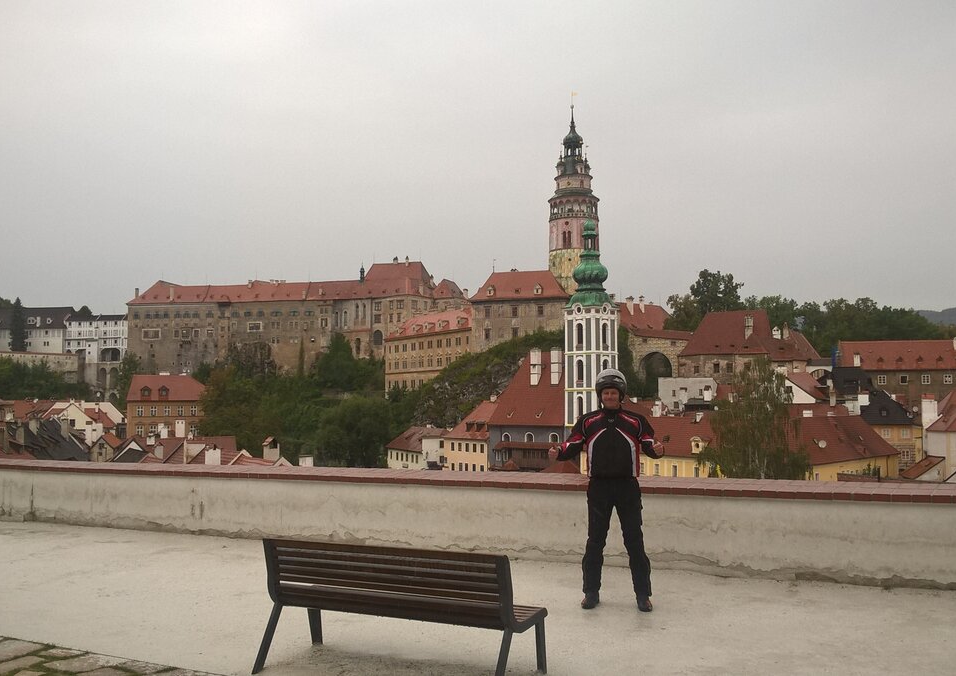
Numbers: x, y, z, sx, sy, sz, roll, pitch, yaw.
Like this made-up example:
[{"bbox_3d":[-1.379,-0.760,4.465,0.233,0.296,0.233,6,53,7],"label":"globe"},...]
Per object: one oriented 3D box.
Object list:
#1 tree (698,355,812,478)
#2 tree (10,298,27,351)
[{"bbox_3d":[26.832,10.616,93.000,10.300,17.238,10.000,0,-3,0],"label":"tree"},{"bbox_3d":[-156.391,-4.084,325.000,5.600,18.719,5.600,0,-3,0],"label":"tree"}]

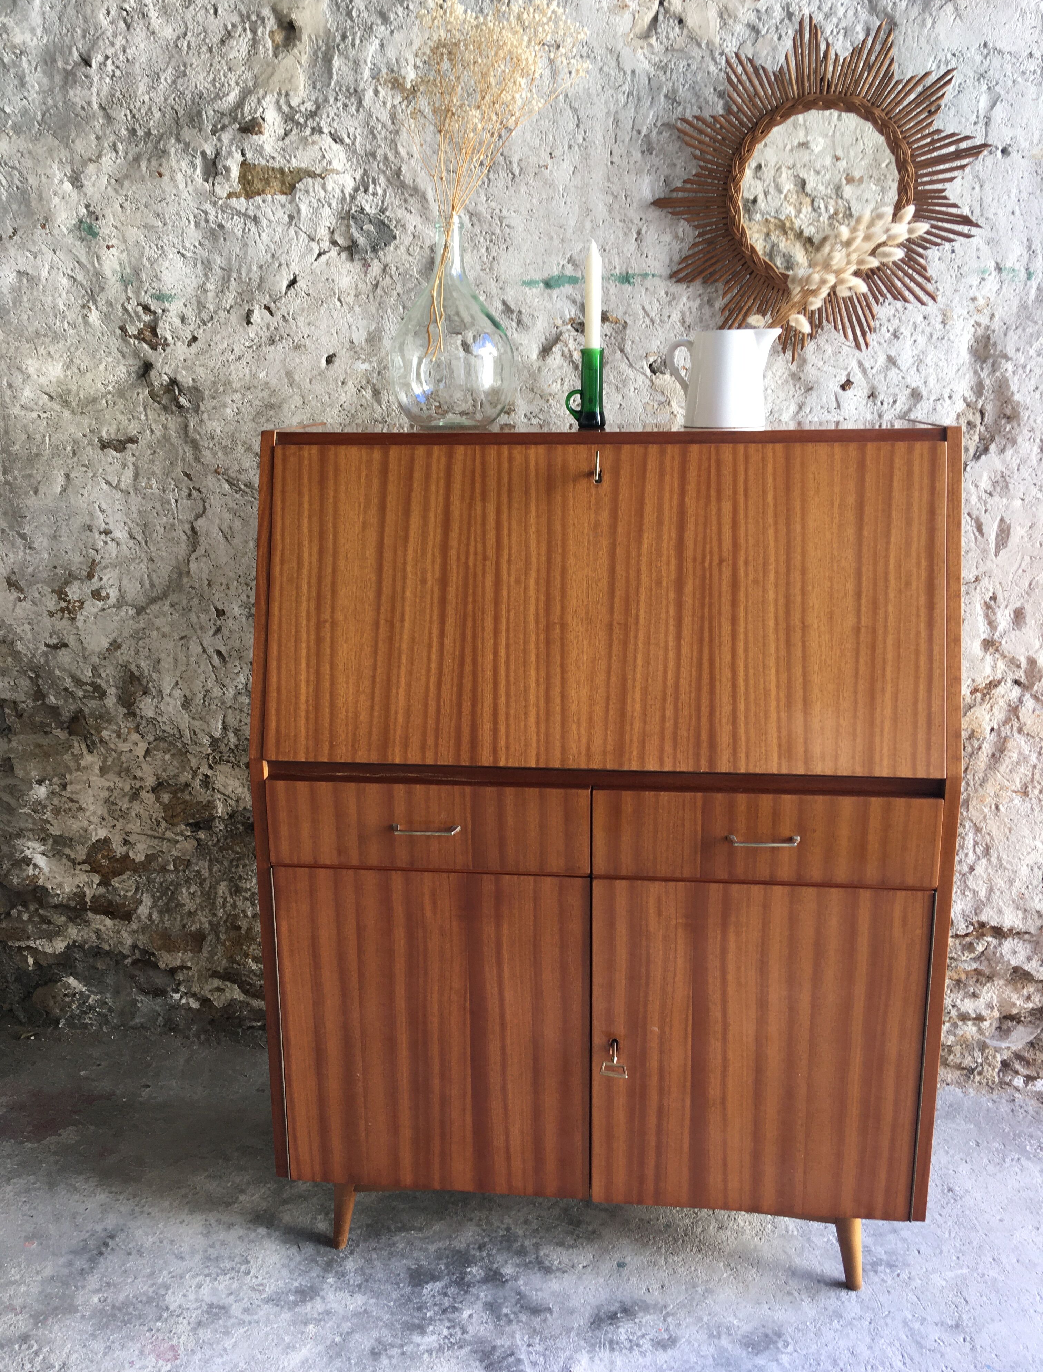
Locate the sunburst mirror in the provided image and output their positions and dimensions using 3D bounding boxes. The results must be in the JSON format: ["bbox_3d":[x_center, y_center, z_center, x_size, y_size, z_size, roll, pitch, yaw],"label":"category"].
[{"bbox_3d":[0.448,-0.750,1.772,0.491,0.484,0.040,1,14,6],"label":"sunburst mirror"}]

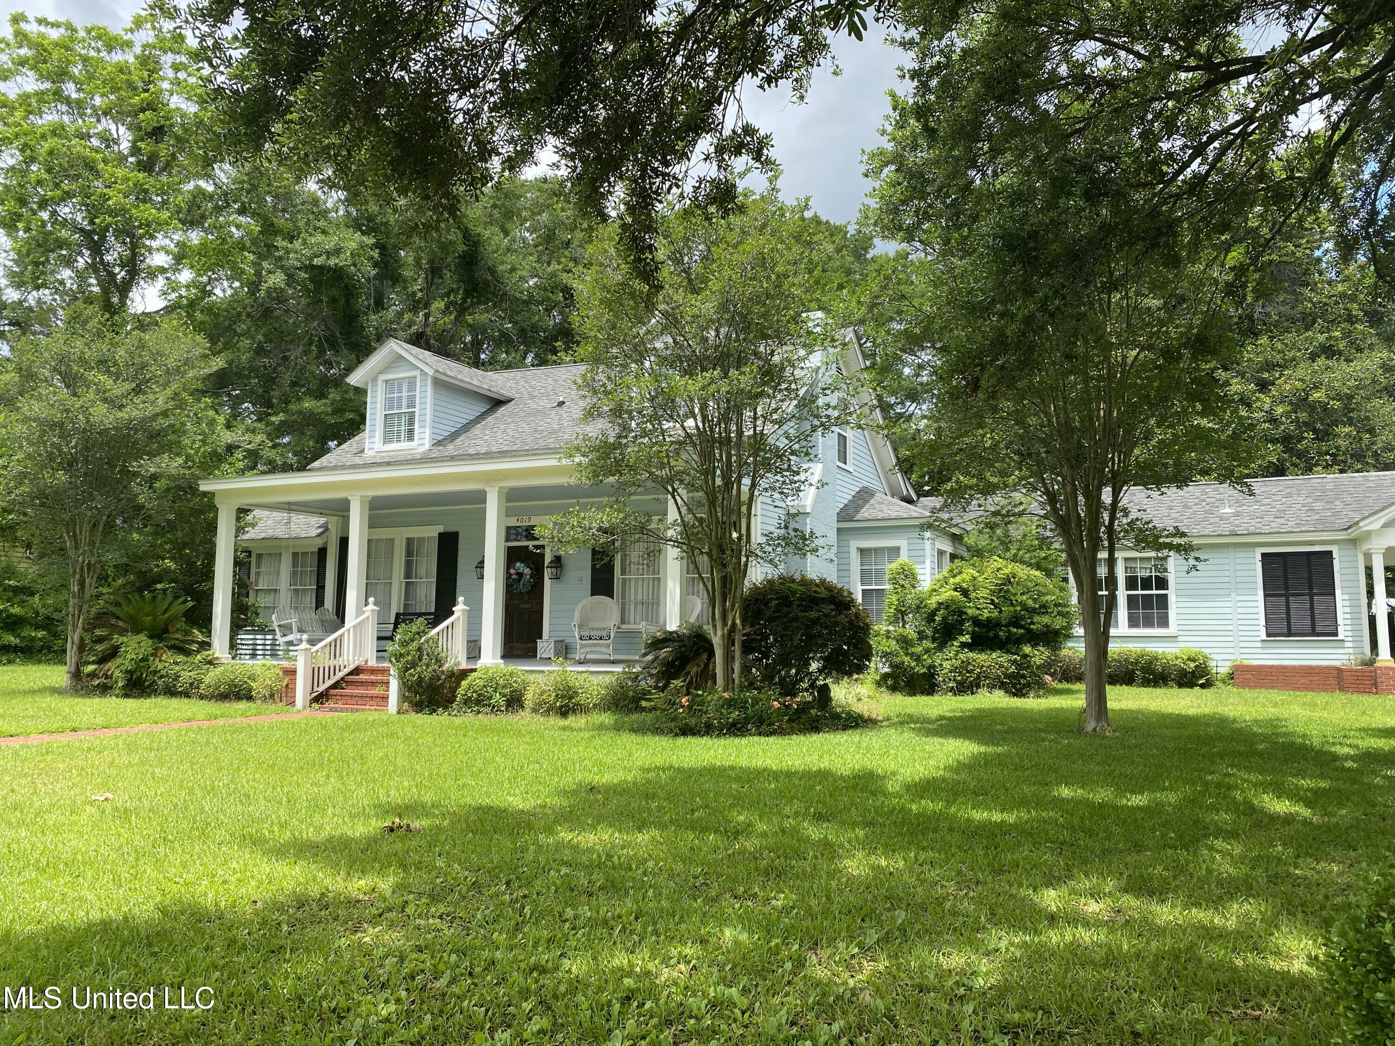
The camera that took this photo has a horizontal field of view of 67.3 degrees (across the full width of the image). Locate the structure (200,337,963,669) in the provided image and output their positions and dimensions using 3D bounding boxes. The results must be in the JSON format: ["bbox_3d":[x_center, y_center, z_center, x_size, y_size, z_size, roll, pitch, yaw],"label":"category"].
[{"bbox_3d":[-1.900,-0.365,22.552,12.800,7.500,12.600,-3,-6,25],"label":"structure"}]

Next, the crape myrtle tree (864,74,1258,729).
[{"bbox_3d":[4.625,-1.602,13.400,4.800,8.349,4.700,-3,-6,25],"label":"crape myrtle tree"}]

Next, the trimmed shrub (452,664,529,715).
[{"bbox_3d":[-3.082,2.458,15.605,1.150,0.675,0.950,-2,-6,24],"label":"trimmed shrub"}]

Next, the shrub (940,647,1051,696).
[{"bbox_3d":[5.332,2.667,18.841,1.900,0.840,1.250,-2,-6,24],"label":"shrub"}]

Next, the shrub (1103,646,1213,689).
[{"bbox_3d":[9.127,2.815,20.516,1.950,0.750,0.950,-3,-6,25],"label":"shrub"}]

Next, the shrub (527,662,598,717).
[{"bbox_3d":[-1.944,2.351,14.807,0.980,0.720,0.880,-3,-6,25],"label":"shrub"}]

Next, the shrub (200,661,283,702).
[{"bbox_3d":[-7.826,2.707,17.947,1.600,0.648,1.000,-2,-6,24],"label":"shrub"}]

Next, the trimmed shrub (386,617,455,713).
[{"bbox_3d":[-4.068,2.081,15.363,1.000,1.360,0.950,-2,-6,24],"label":"trimmed shrub"}]

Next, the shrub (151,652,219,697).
[{"bbox_3d":[-9.244,2.719,18.788,1.200,0.730,1.000,-3,-6,25],"label":"shrub"}]

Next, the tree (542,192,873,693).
[{"bbox_3d":[0.199,-1.065,14.701,4.500,7.536,4.400,0,-5,0],"label":"tree"}]

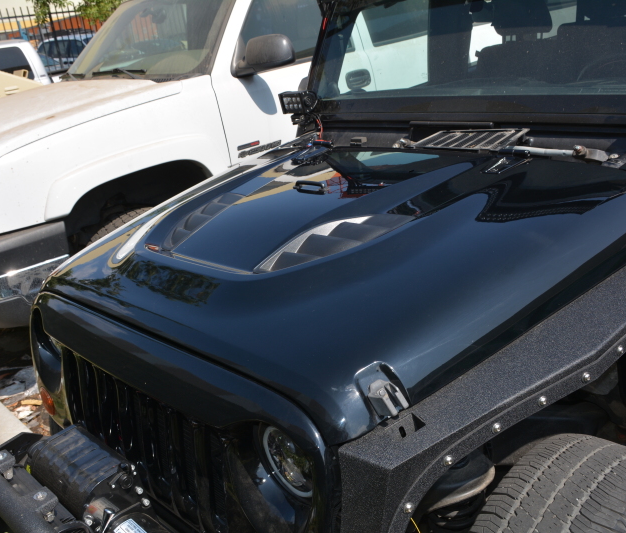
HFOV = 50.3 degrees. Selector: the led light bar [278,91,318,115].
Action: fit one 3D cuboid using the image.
[{"bbox_3d":[-0.067,-0.701,2.841,0.161,0.087,0.082,13,34,43],"label":"led light bar"}]

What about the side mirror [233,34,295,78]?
[{"bbox_3d":[-0.279,-1.197,3.811,0.275,0.209,0.168,13,29,43],"label":"side mirror"}]

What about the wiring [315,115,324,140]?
[{"bbox_3d":[0.020,-0.580,2.774,0.029,0.109,0.033,13,29,43],"label":"wiring"}]

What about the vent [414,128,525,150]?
[{"bbox_3d":[0.527,-0.430,2.225,0.321,0.025,0.194,13,35,43],"label":"vent"}]

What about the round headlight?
[{"bbox_3d":[-0.027,0.373,1.331,0.168,0.168,0.080,13,29,43],"label":"round headlight"}]

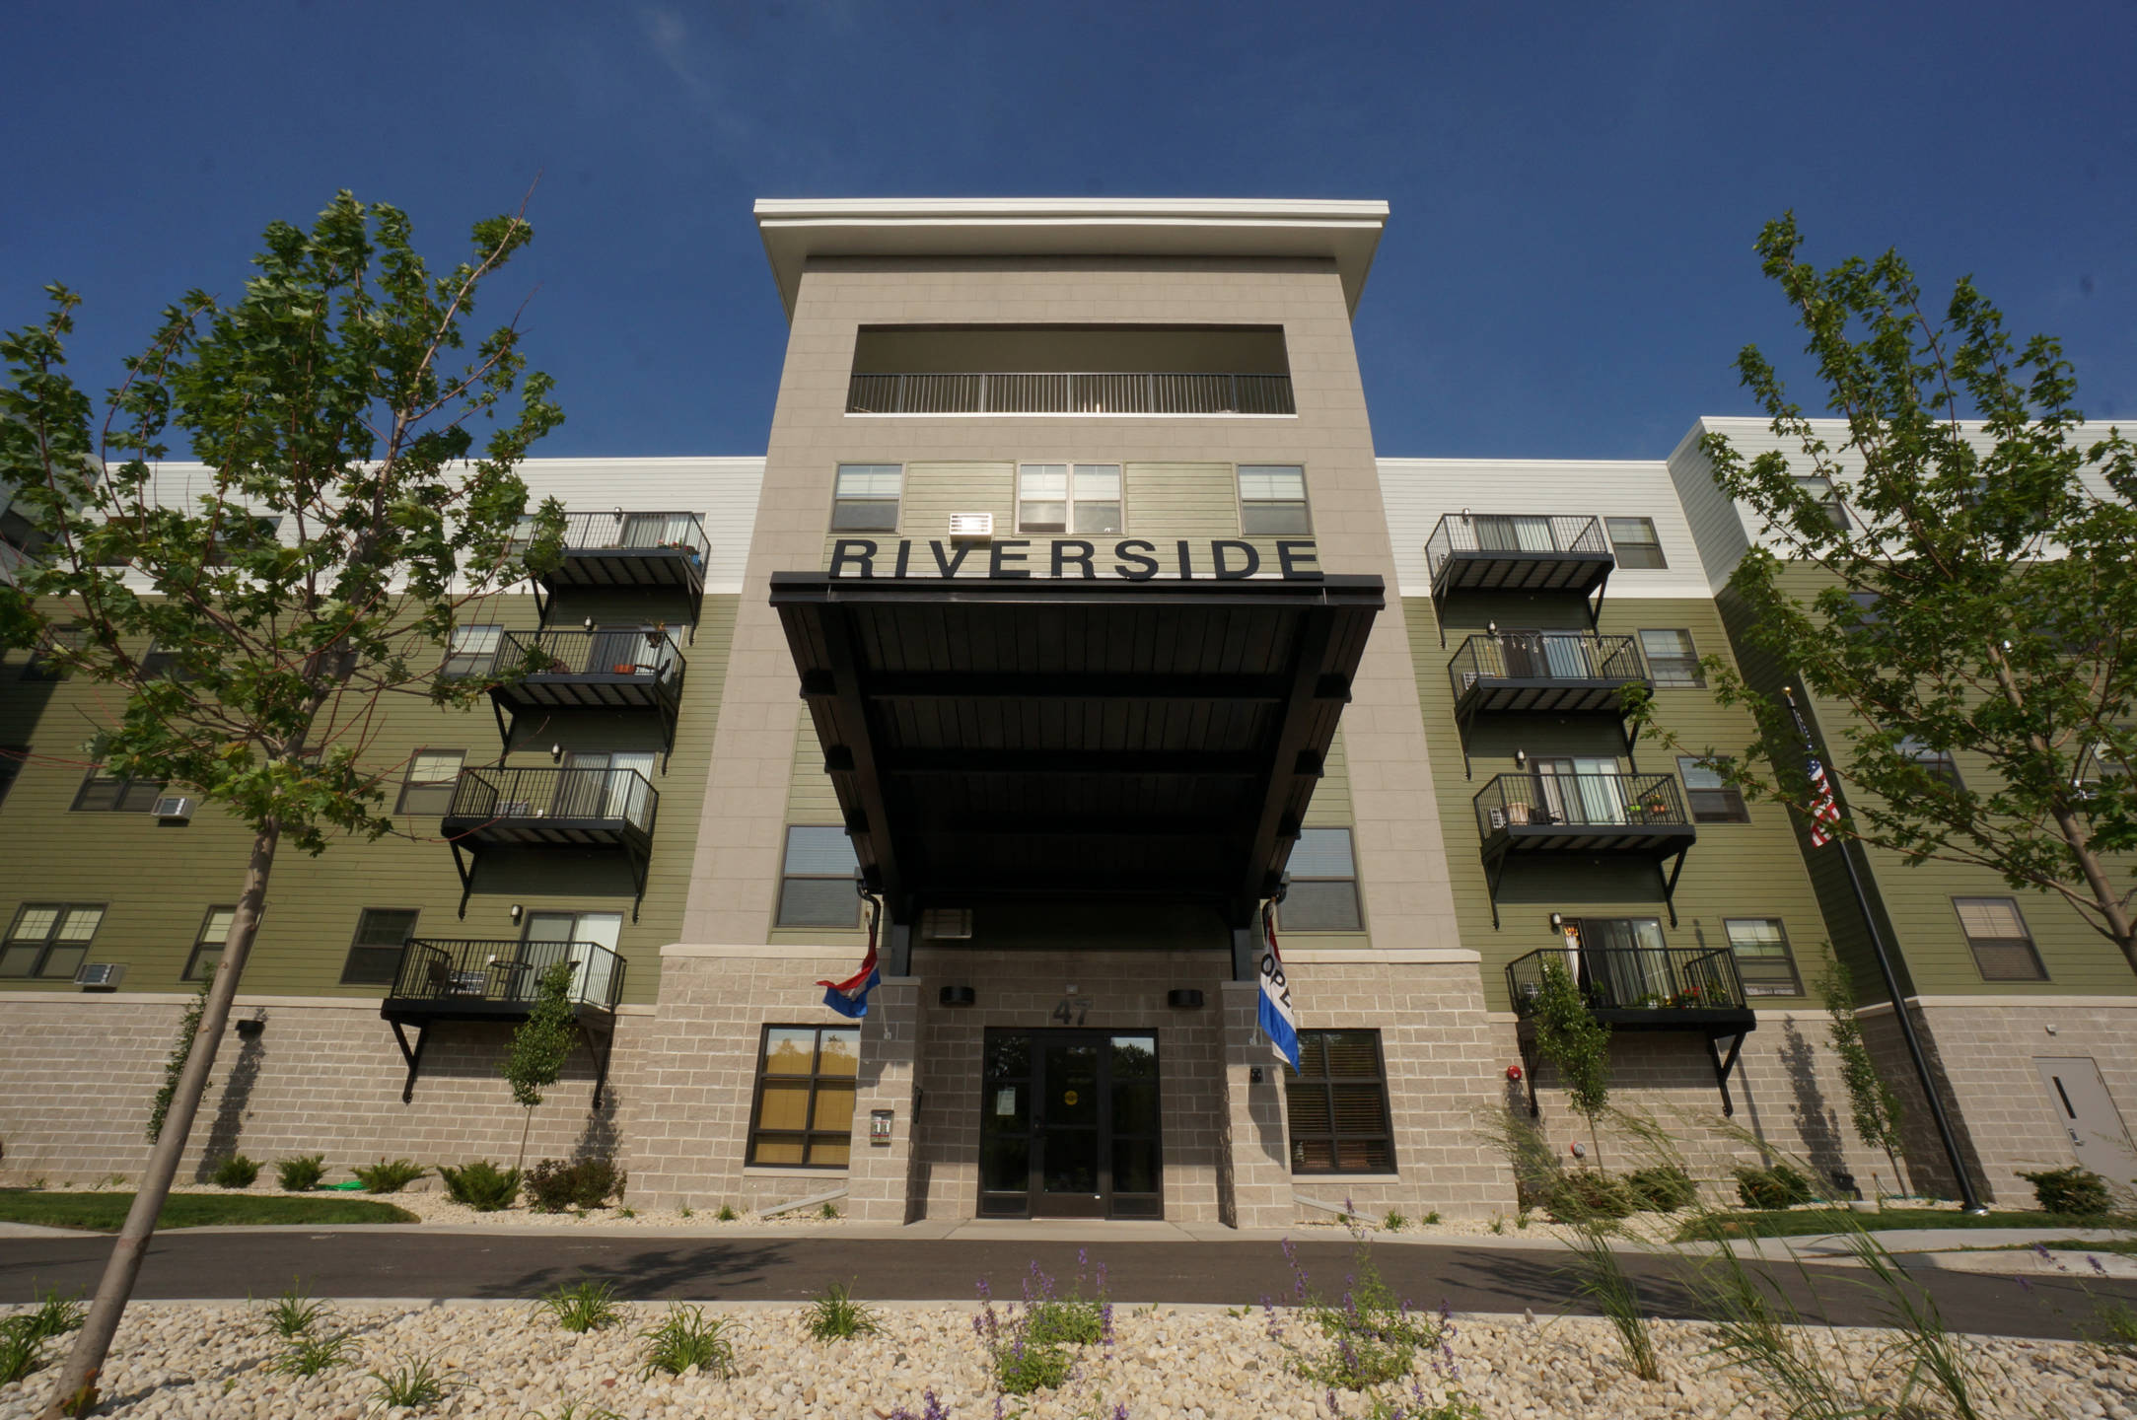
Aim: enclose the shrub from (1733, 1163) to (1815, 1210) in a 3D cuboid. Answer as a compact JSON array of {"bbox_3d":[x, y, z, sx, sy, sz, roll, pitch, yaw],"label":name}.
[{"bbox_3d":[10.190,6.868,12.864,0.970,0.541,0.970,0,-25,0],"label":"shrub"}]

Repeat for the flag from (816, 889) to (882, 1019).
[{"bbox_3d":[-2.395,2.833,9.631,0.640,0.970,0.850,0,-25,0],"label":"flag"}]

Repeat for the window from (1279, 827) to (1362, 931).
[{"bbox_3d":[3.565,2.424,12.797,1.230,1.520,0.120,0,-25,0],"label":"window"}]

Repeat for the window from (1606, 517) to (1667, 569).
[{"bbox_3d":[13.305,-3.907,20.860,1.170,1.490,0.140,0,-25,1],"label":"window"}]

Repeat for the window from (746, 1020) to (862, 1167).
[{"bbox_3d":[-3.323,4.989,11.546,1.480,1.700,0.120,0,-25,0],"label":"window"}]

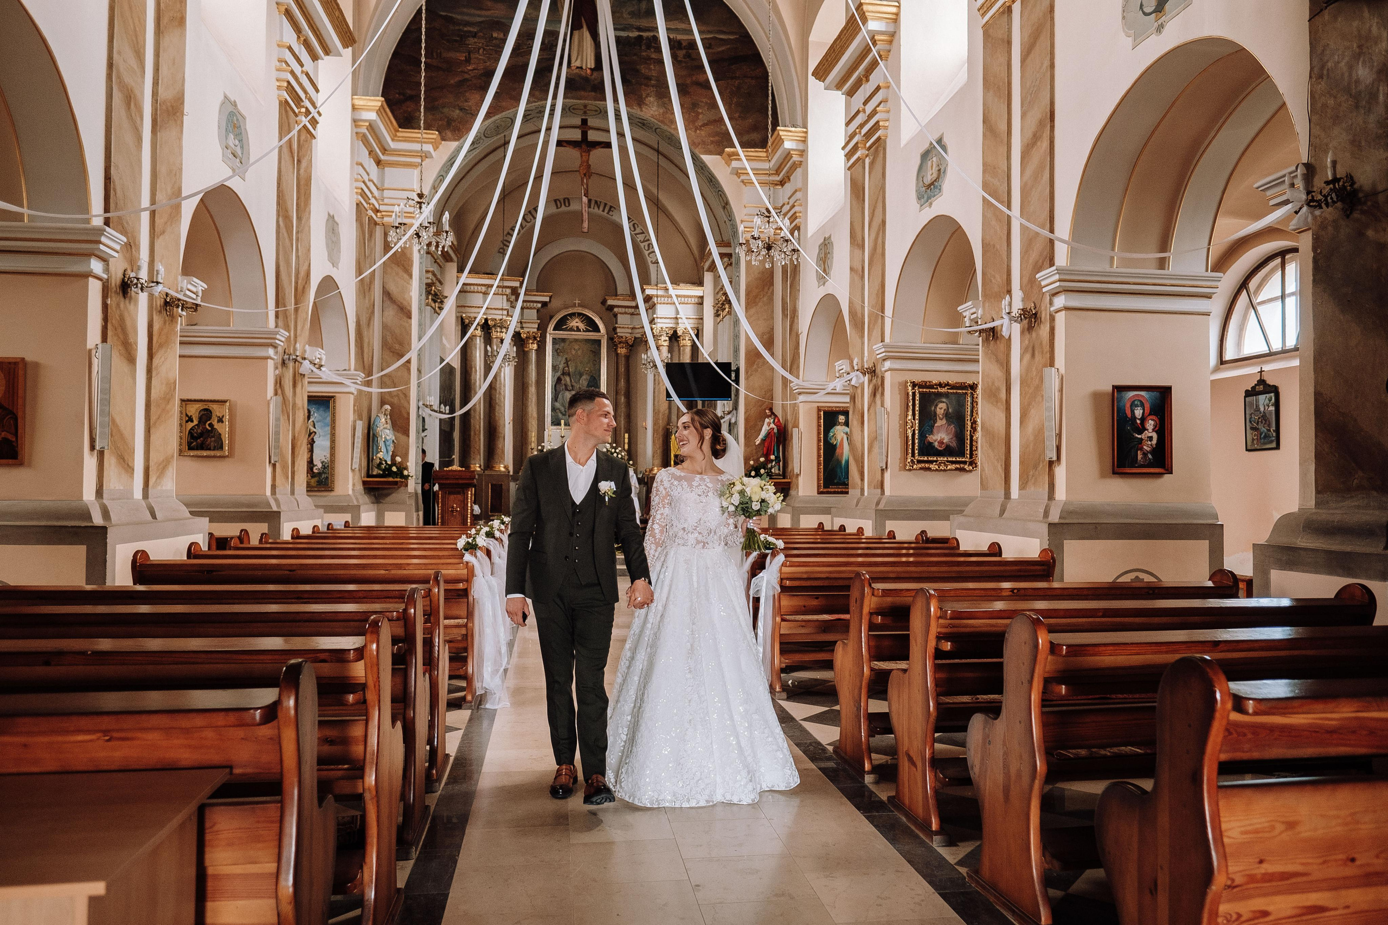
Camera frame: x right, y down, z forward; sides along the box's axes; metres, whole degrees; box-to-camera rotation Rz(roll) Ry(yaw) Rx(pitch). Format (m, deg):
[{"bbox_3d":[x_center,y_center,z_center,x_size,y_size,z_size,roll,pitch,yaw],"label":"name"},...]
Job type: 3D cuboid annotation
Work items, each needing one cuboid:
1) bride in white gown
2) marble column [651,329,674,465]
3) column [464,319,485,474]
[{"bbox_3d":[0.047,0.626,4.357,0.889,1.772,0.820,0,-2,1],"label":"bride in white gown"},{"bbox_3d":[-0.642,-1.255,18.449,0.460,2.803,0.460,1,-2,-9],"label":"marble column"},{"bbox_3d":[-4.101,-1.293,17.225,0.410,2.894,0.410,1,-2,-9],"label":"column"}]

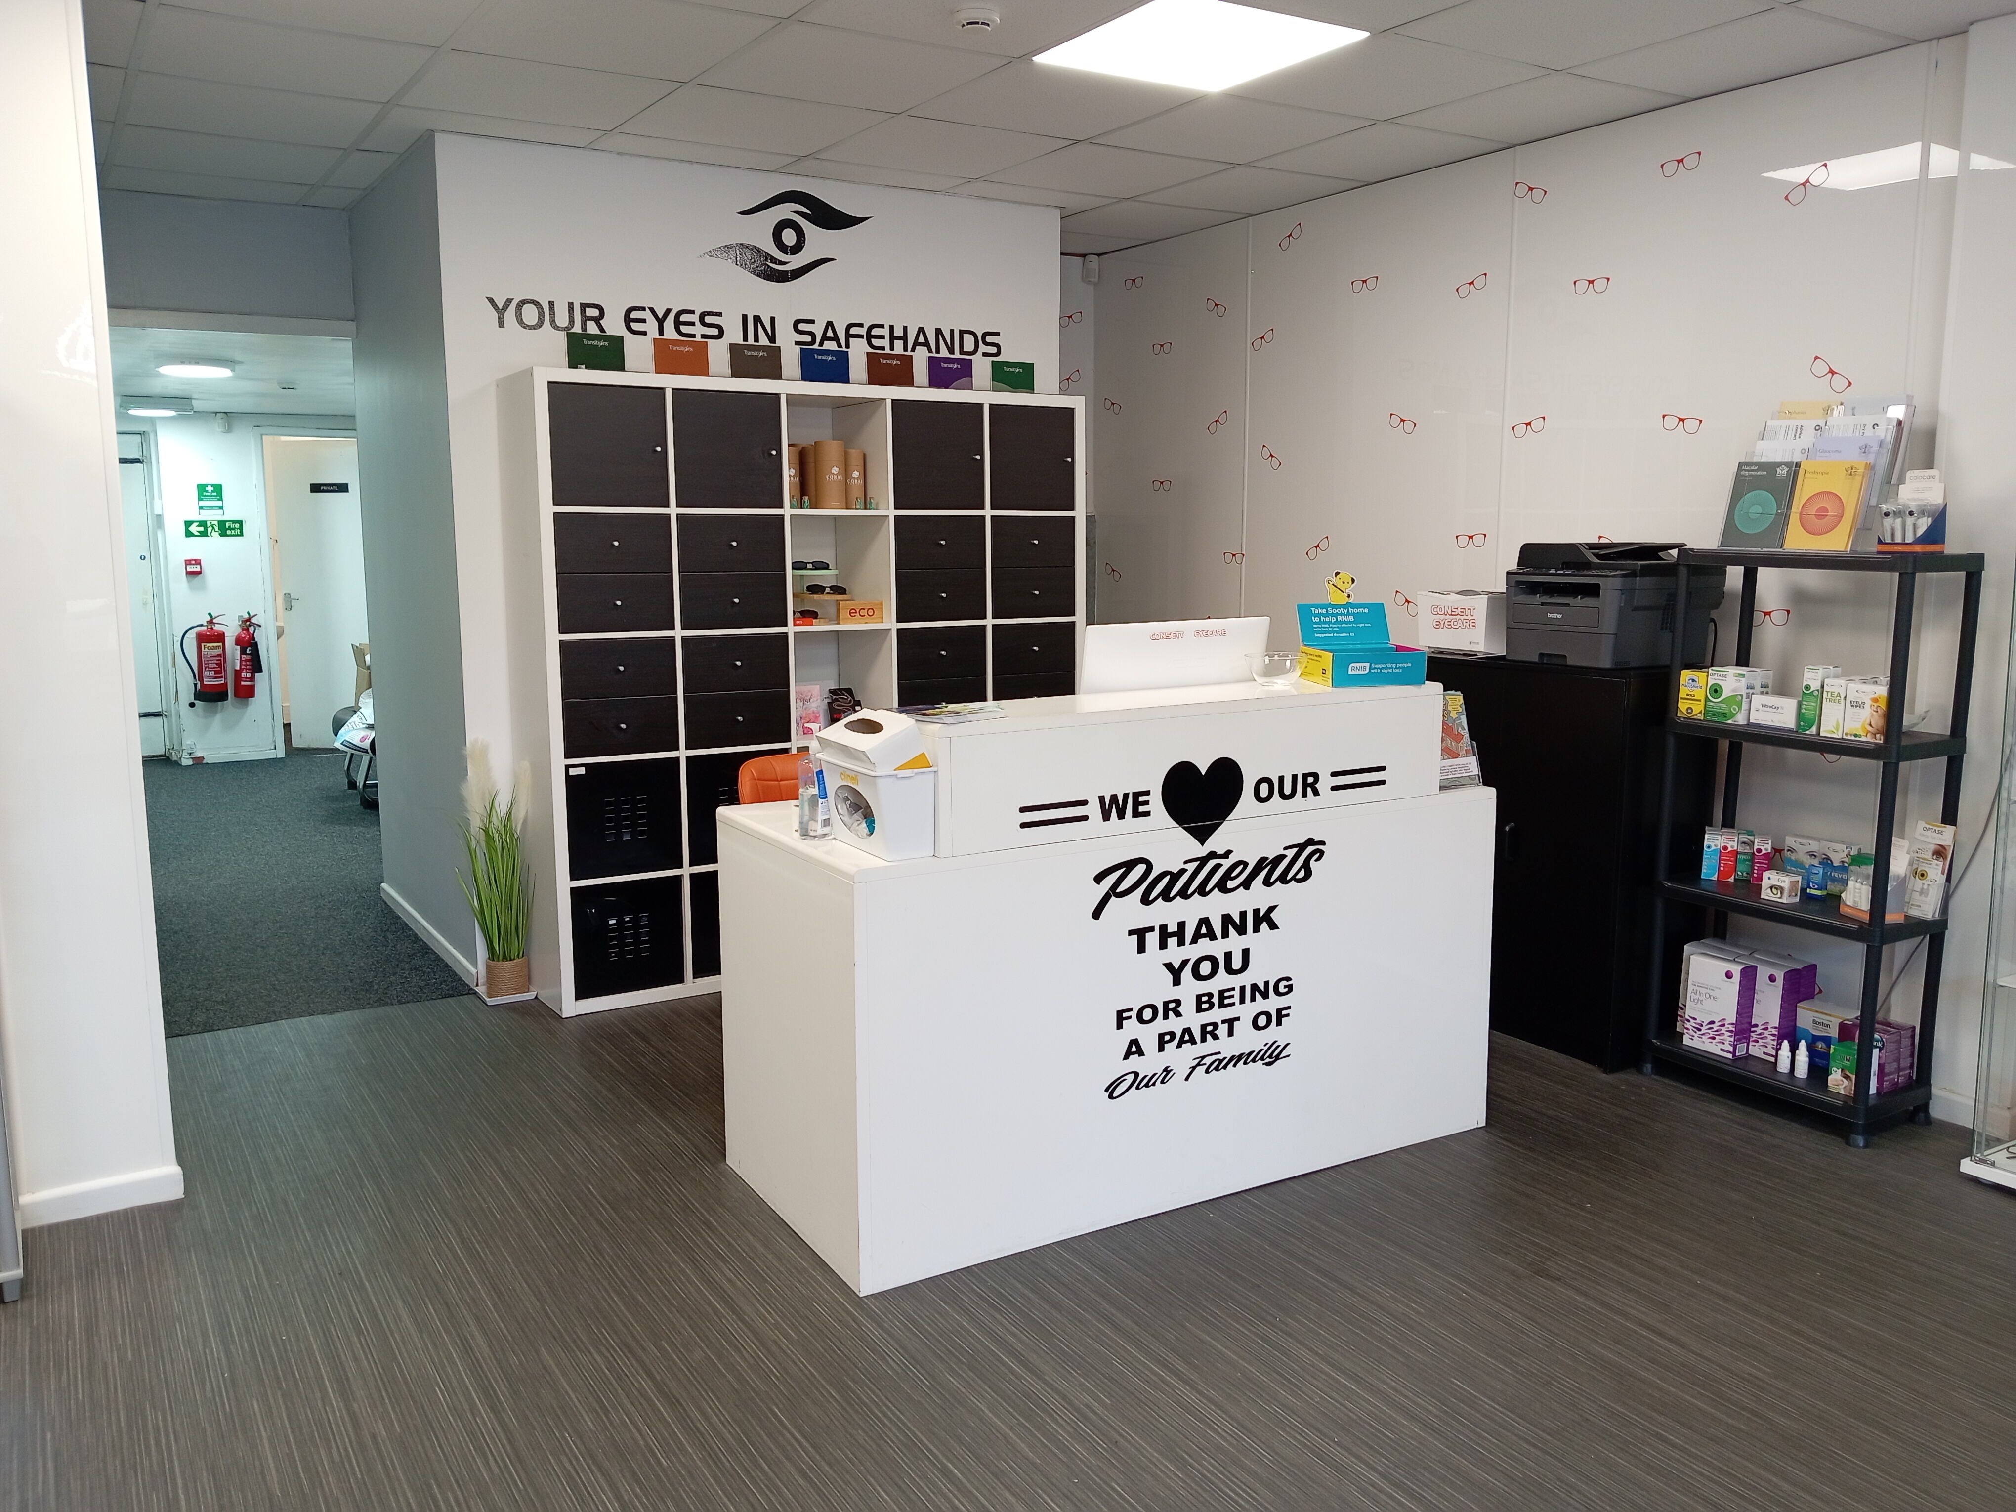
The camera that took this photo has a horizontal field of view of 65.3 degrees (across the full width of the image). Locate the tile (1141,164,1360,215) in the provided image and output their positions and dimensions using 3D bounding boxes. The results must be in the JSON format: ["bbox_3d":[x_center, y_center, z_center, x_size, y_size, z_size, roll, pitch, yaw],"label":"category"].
[{"bbox_3d":[0.807,-1.911,5.296,0.552,0.018,0.594,-6,10,-31],"label":"tile"}]

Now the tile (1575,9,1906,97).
[{"bbox_3d":[1.741,-1.687,3.776,0.517,0.020,0.595,-5,10,-31],"label":"tile"}]

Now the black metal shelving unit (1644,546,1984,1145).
[{"bbox_3d":[1.901,0.184,3.768,0.295,1.330,0.575,-5,10,-31],"label":"black metal shelving unit"}]

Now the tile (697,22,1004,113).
[{"bbox_3d":[-0.386,-1.689,3.864,0.594,0.018,0.594,-6,10,-31],"label":"tile"}]

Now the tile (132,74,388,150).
[{"bbox_3d":[-2.041,-1.742,4.245,0.595,0.020,0.595,-5,10,-31],"label":"tile"}]

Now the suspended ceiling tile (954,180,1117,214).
[{"bbox_3d":[-0.004,-1.938,5.498,0.595,0.020,0.595,-5,10,-31],"label":"suspended ceiling tile"}]

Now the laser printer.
[{"bbox_3d":[1.656,-0.416,4.283,0.400,0.315,0.405,-5,10,-31],"label":"laser printer"}]

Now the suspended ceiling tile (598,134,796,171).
[{"bbox_3d":[-0.922,-1.815,4.716,0.594,0.018,0.225,-6,10,-31],"label":"suspended ceiling tile"}]

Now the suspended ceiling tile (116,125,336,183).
[{"bbox_3d":[-2.356,-1.814,4.748,0.594,0.018,0.594,-6,10,-31],"label":"suspended ceiling tile"}]

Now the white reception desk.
[{"bbox_3d":[0.246,0.373,3.513,1.610,1.040,0.705,-5,10,-30],"label":"white reception desk"}]

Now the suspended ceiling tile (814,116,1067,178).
[{"bbox_3d":[-0.196,-1.815,4.681,0.595,0.020,0.595,-5,10,-31],"label":"suspended ceiling tile"}]

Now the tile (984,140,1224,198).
[{"bbox_3d":[0.316,-1.863,4.994,0.594,0.018,0.594,-6,10,-31],"label":"tile"}]

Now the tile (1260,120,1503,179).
[{"bbox_3d":[1.109,-1.836,4.787,0.514,0.020,0.592,-5,10,-32],"label":"tile"}]

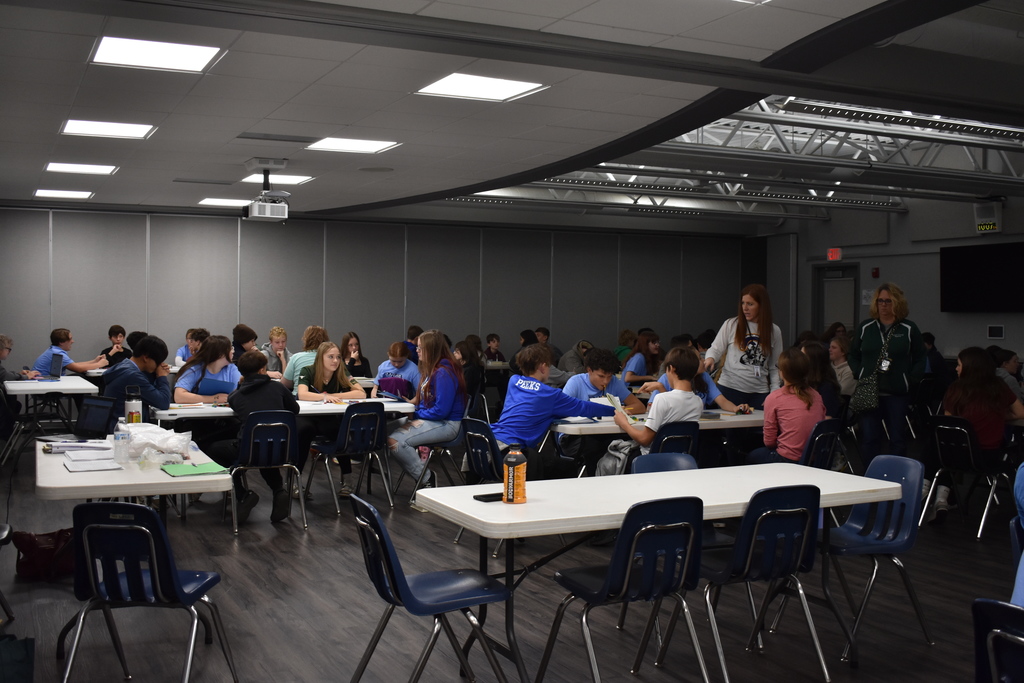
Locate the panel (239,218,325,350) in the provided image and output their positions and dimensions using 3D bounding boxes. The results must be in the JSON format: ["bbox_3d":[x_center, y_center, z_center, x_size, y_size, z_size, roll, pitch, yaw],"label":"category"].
[{"bbox_3d":[-3.204,-0.353,14.829,1.220,2.661,0.090,-1,2,-26],"label":"panel"}]

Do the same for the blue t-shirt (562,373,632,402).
[{"bbox_3d":[0.650,0.456,7.485,0.520,0.500,0.360,-1,2,-26],"label":"blue t-shirt"}]

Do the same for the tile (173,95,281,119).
[{"bbox_3d":[-1.814,-1.507,6.736,0.605,0.020,0.605,-1,2,-26],"label":"tile"}]

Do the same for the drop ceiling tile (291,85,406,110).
[{"bbox_3d":[-0.999,-1.500,6.472,0.605,0.020,0.605,-1,2,-26],"label":"drop ceiling tile"}]

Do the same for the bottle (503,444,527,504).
[{"bbox_3d":[0.011,0.498,3.970,0.089,0.220,0.089,0,2,0],"label":"bottle"}]

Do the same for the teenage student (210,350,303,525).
[{"bbox_3d":[-1.730,0.635,7.100,0.620,1.140,0.750,0,2,-16],"label":"teenage student"}]

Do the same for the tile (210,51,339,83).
[{"bbox_3d":[-1.256,-1.455,5.564,0.610,0.020,0.610,-1,2,-27],"label":"tile"}]

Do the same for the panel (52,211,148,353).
[{"bbox_3d":[-4.915,-0.265,12.559,1.110,2.544,0.080,0,2,-25],"label":"panel"}]

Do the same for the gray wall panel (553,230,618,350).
[{"bbox_3d":[1.053,-0.315,15.381,1.110,2.544,0.080,0,2,-25],"label":"gray wall panel"}]

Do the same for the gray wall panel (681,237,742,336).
[{"bbox_3d":[3.378,-0.410,18.000,1.220,2.645,0.100,-1,2,-27],"label":"gray wall panel"}]

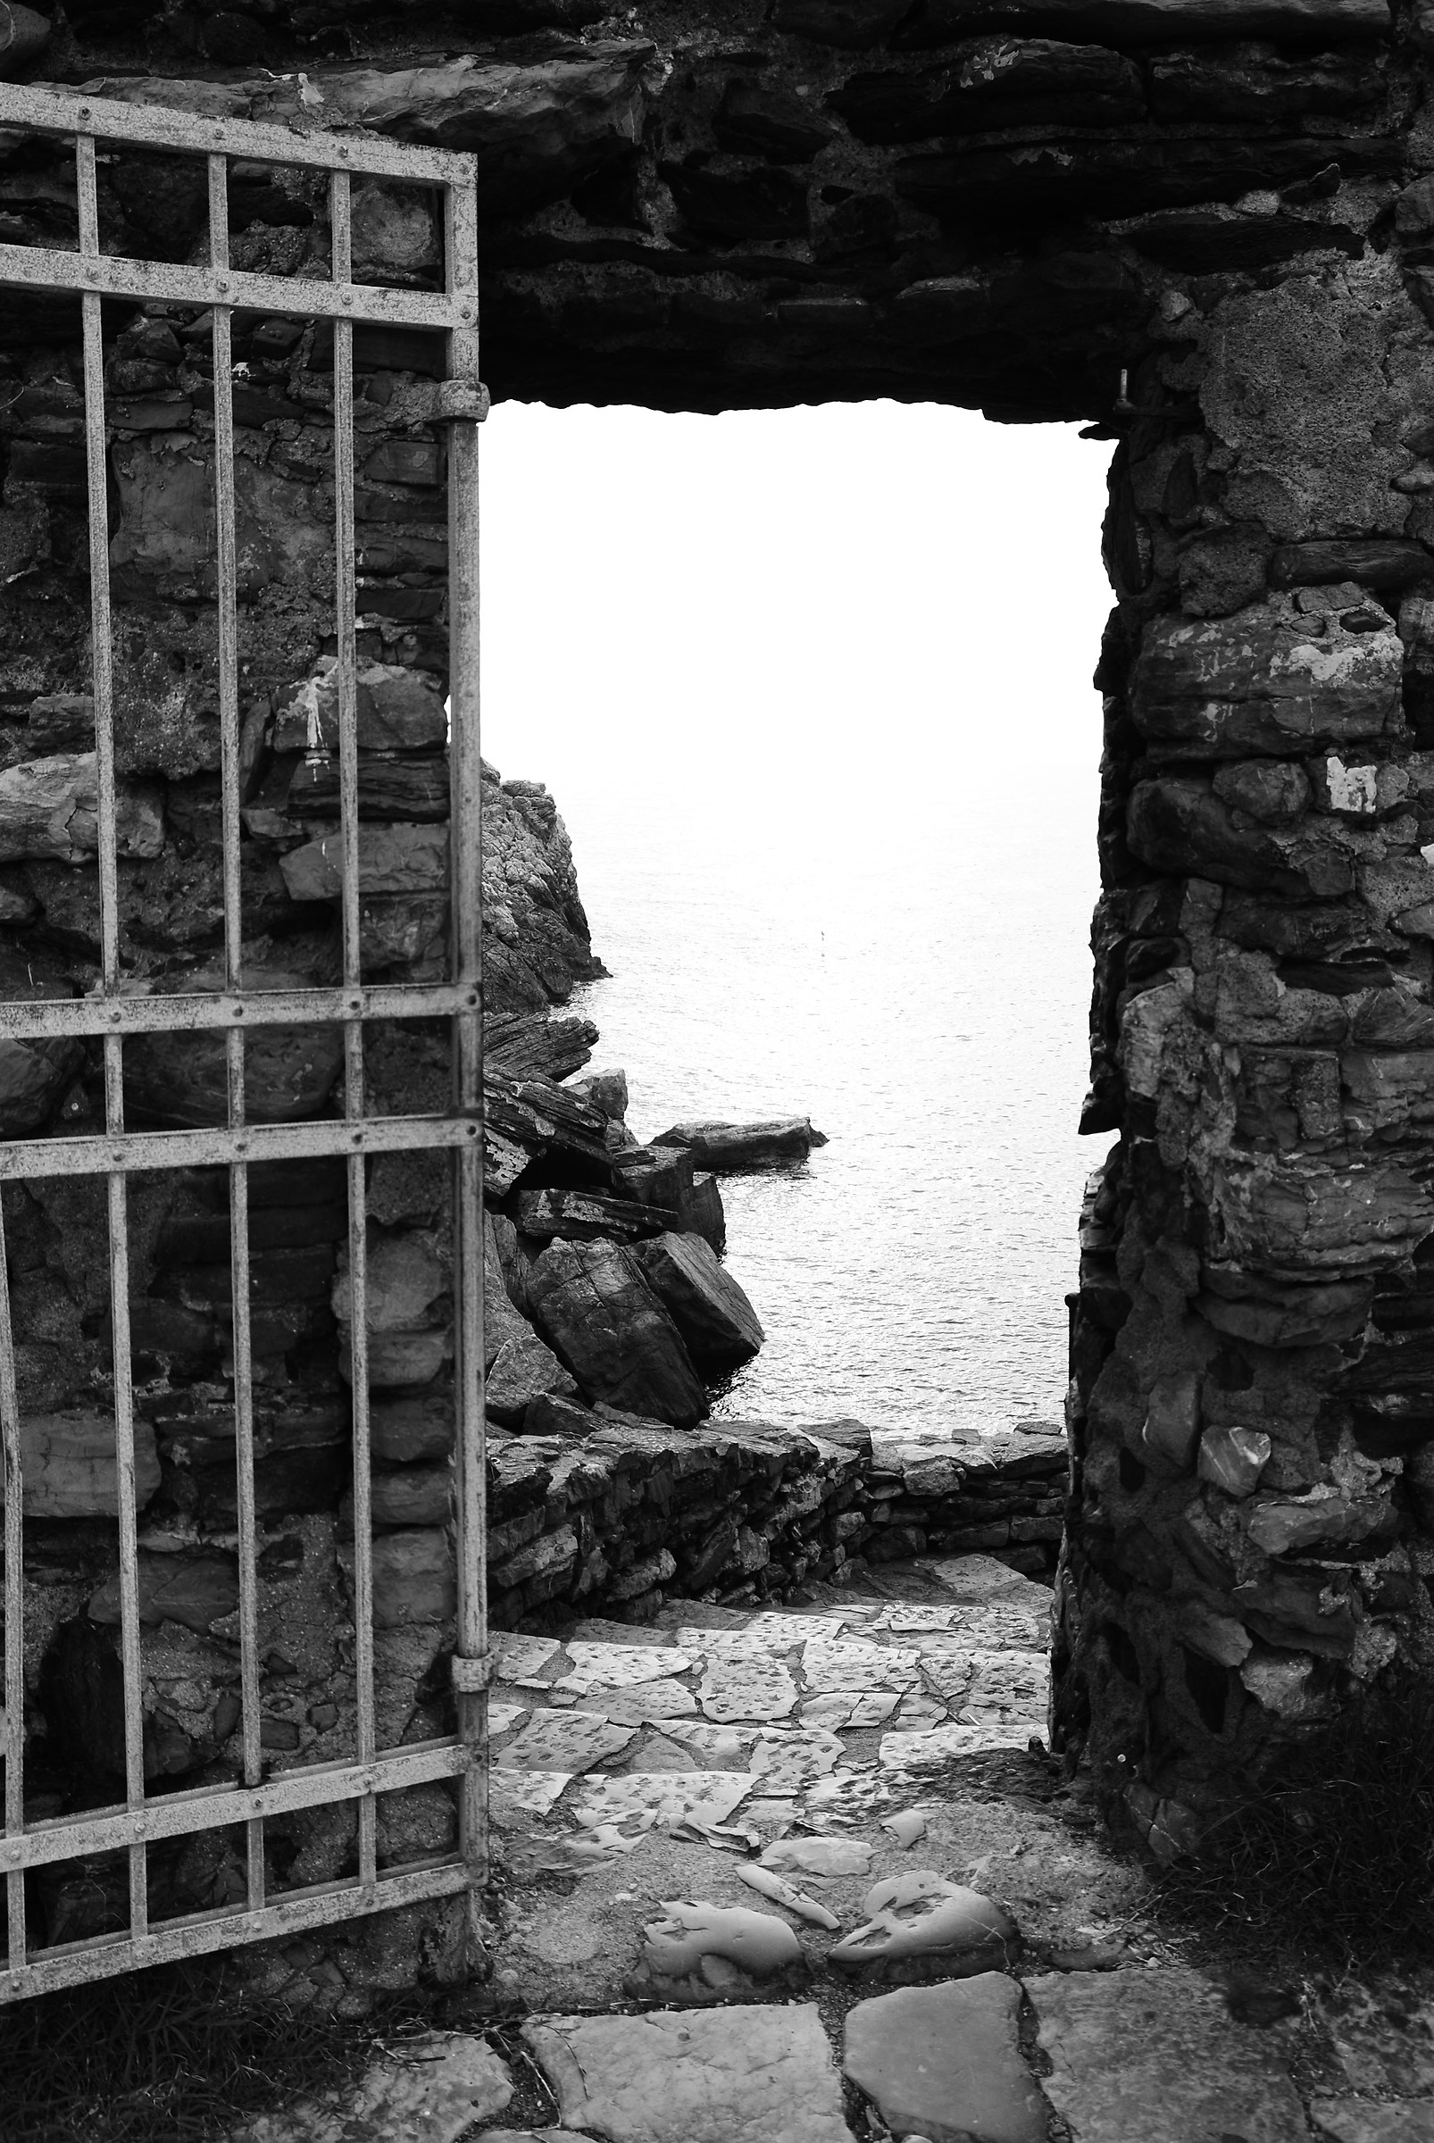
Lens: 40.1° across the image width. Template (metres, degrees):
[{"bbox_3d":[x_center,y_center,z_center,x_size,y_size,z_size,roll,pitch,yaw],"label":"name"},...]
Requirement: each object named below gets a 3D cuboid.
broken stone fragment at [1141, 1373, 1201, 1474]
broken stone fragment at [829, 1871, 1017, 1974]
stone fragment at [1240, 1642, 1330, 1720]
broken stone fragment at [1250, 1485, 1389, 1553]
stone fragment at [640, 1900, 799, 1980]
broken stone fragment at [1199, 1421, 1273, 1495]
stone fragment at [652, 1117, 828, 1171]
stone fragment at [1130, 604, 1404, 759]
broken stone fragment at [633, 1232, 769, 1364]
[{"bbox_3d":[0.614,0.477,2.665,0.075,0.125,0.070,-1,9,-7],"label":"broken stone fragment"},{"bbox_3d":[0.270,1.126,2.606,0.235,0.075,0.160,-1,9,-7],"label":"broken stone fragment"},{"bbox_3d":[0.785,0.843,2.723,0.110,0.092,0.090,-1,9,-7],"label":"stone fragment"},{"bbox_3d":[0.820,0.609,2.691,0.180,0.085,0.100,-1,9,-7],"label":"broken stone fragment"},{"bbox_3d":[0.005,1.130,2.564,0.205,0.070,0.130,-1,9,-7],"label":"stone fragment"},{"bbox_3d":[0.698,0.522,2.652,0.090,0.095,0.080,-1,9,-7],"label":"broken stone fragment"},{"bbox_3d":[0.403,1.321,35.913,3.150,0.800,1.400,0,9,0],"label":"stone fragment"},{"bbox_3d":[0.705,-0.500,2.546,0.320,0.190,0.190,-1,9,-7],"label":"stone fragment"},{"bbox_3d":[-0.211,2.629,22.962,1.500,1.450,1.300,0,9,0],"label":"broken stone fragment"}]

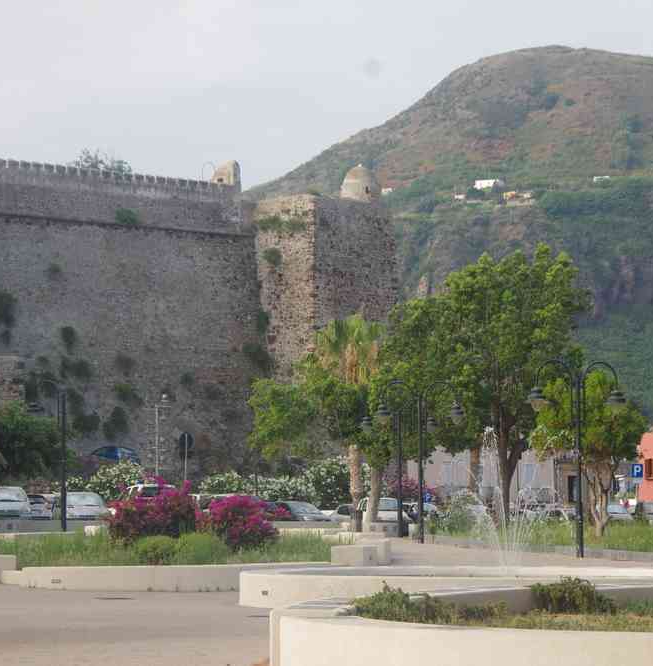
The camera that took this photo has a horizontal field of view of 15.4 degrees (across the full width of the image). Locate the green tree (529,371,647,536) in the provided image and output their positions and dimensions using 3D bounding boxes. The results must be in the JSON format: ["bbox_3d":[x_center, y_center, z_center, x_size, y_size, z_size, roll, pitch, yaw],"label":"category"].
[{"bbox_3d":[6.566,3.070,60.500,2.900,4.250,2.900,0,-4,0],"label":"green tree"}]

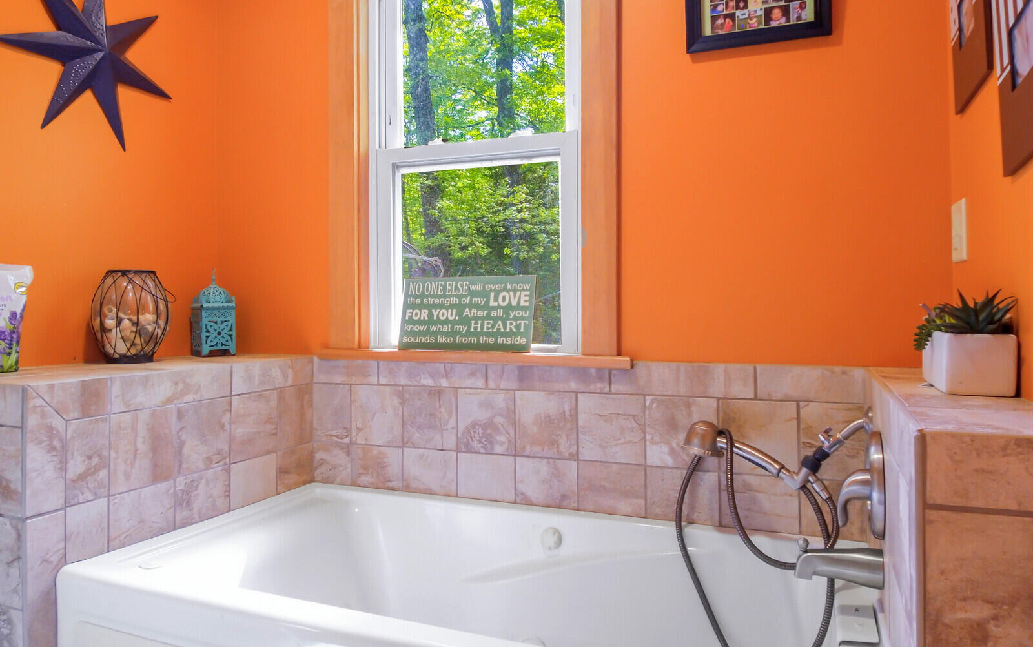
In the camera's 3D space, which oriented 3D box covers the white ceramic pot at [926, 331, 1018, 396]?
[{"bbox_3d":[0.667,0.058,0.961,0.082,0.085,0.105,0,0,25],"label":"white ceramic pot"}]

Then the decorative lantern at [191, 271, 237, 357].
[{"bbox_3d":[-0.900,-0.031,1.952,0.098,0.260,0.098,0,0,-42],"label":"decorative lantern"}]

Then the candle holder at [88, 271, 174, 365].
[{"bbox_3d":[-1.015,-0.017,1.732,0.190,0.240,0.190,0,0,21],"label":"candle holder"}]

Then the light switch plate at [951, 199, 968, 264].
[{"bbox_3d":[0.871,-0.183,1.290,0.008,0.116,0.070,0,0,25],"label":"light switch plate"}]

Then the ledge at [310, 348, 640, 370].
[{"bbox_3d":[-0.143,0.093,1.759,0.900,0.028,0.075,0,0,21],"label":"ledge"}]

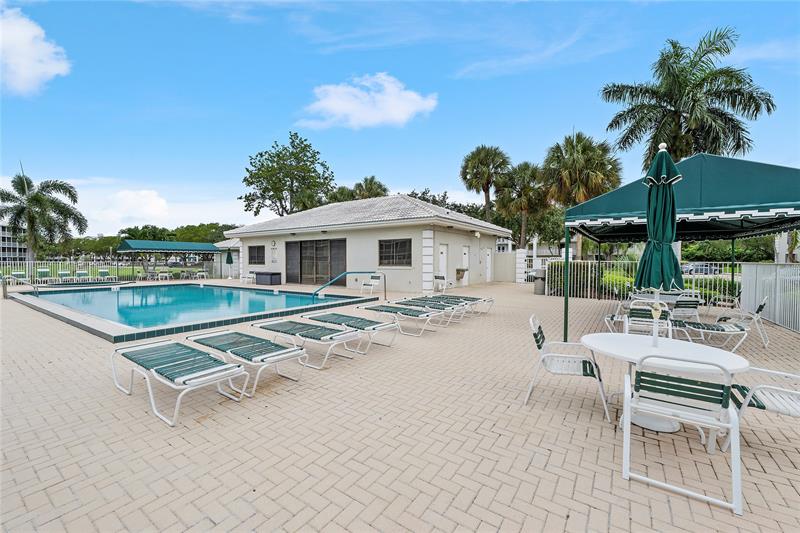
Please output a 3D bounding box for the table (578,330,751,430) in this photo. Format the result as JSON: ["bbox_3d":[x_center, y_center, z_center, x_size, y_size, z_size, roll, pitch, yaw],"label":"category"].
[{"bbox_3d":[2.409,1.122,3.143,1.220,0.700,1.220,1,1,35],"label":"table"}]

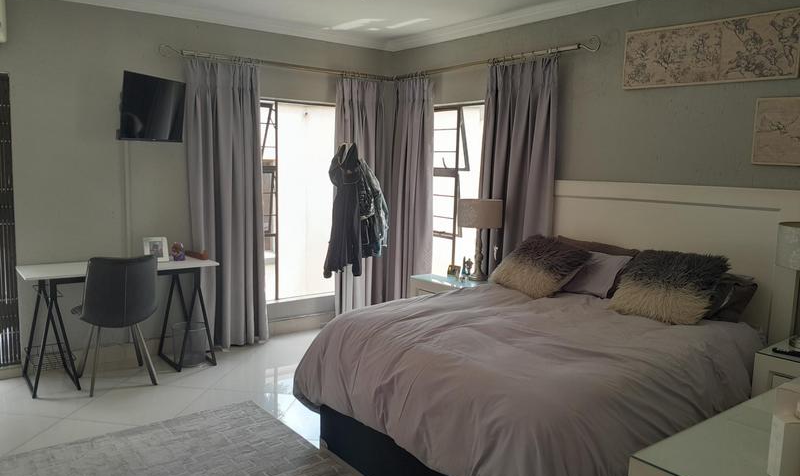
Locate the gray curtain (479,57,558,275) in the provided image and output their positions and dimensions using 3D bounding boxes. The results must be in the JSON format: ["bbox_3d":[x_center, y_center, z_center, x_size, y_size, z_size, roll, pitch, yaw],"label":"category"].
[{"bbox_3d":[0.817,-0.144,4.339,0.158,2.205,0.656,-4,9,-38],"label":"gray curtain"}]

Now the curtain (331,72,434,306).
[{"bbox_3d":[-0.144,-0.261,5.176,0.625,2.182,0.640,-4,9,-38],"label":"curtain"}]

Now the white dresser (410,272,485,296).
[{"bbox_3d":[0.443,0.639,4.312,0.467,0.678,0.597,-4,9,-38],"label":"white dresser"}]

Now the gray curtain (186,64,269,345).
[{"bbox_3d":[-1.308,-0.217,4.599,0.610,2.187,0.143,-4,9,-38],"label":"gray curtain"}]

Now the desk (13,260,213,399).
[{"bbox_3d":[-1.932,0.559,4.208,1.194,0.753,0.520,-4,9,-36],"label":"desk"}]

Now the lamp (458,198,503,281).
[{"bbox_3d":[0.580,0.013,4.325,0.314,0.567,0.314,1,7,0],"label":"lamp"}]

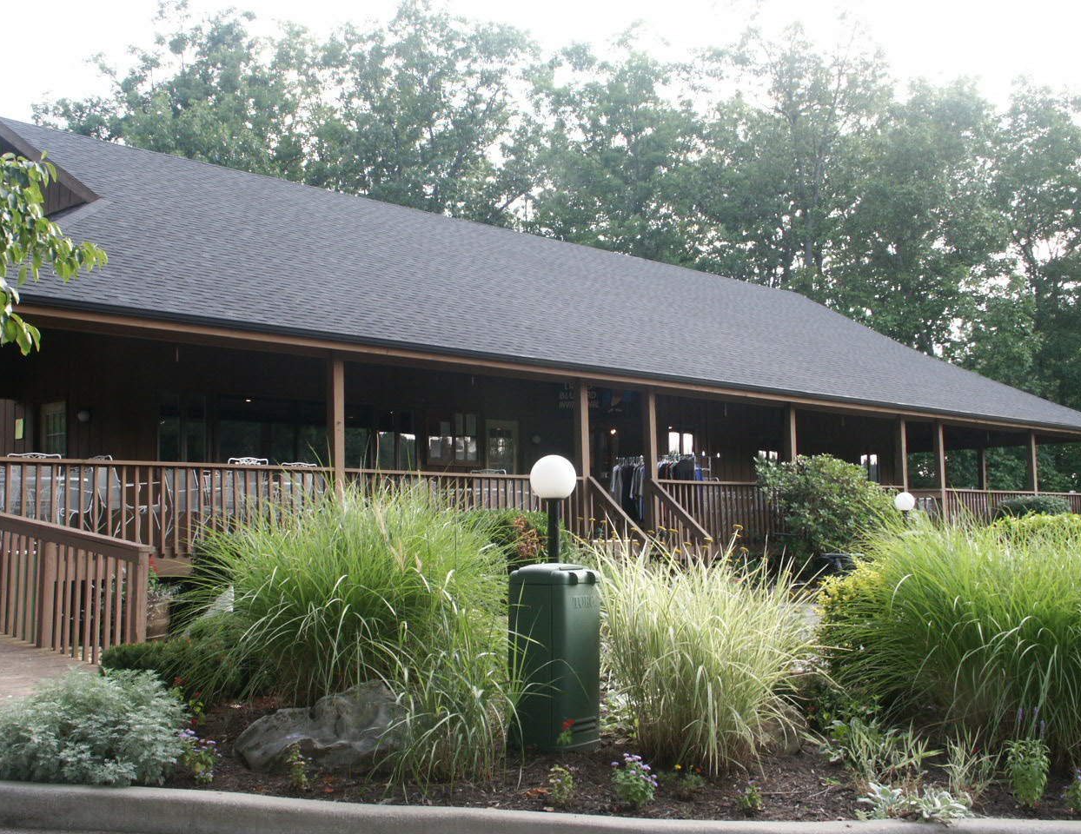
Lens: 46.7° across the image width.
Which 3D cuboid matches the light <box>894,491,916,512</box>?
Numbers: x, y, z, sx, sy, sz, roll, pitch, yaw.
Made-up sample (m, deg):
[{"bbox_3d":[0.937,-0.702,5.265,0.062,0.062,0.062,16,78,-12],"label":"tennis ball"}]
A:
[{"bbox_3d":[5.498,1.960,18.788,0.310,1.670,0.310,-1,-6,0],"label":"light"}]

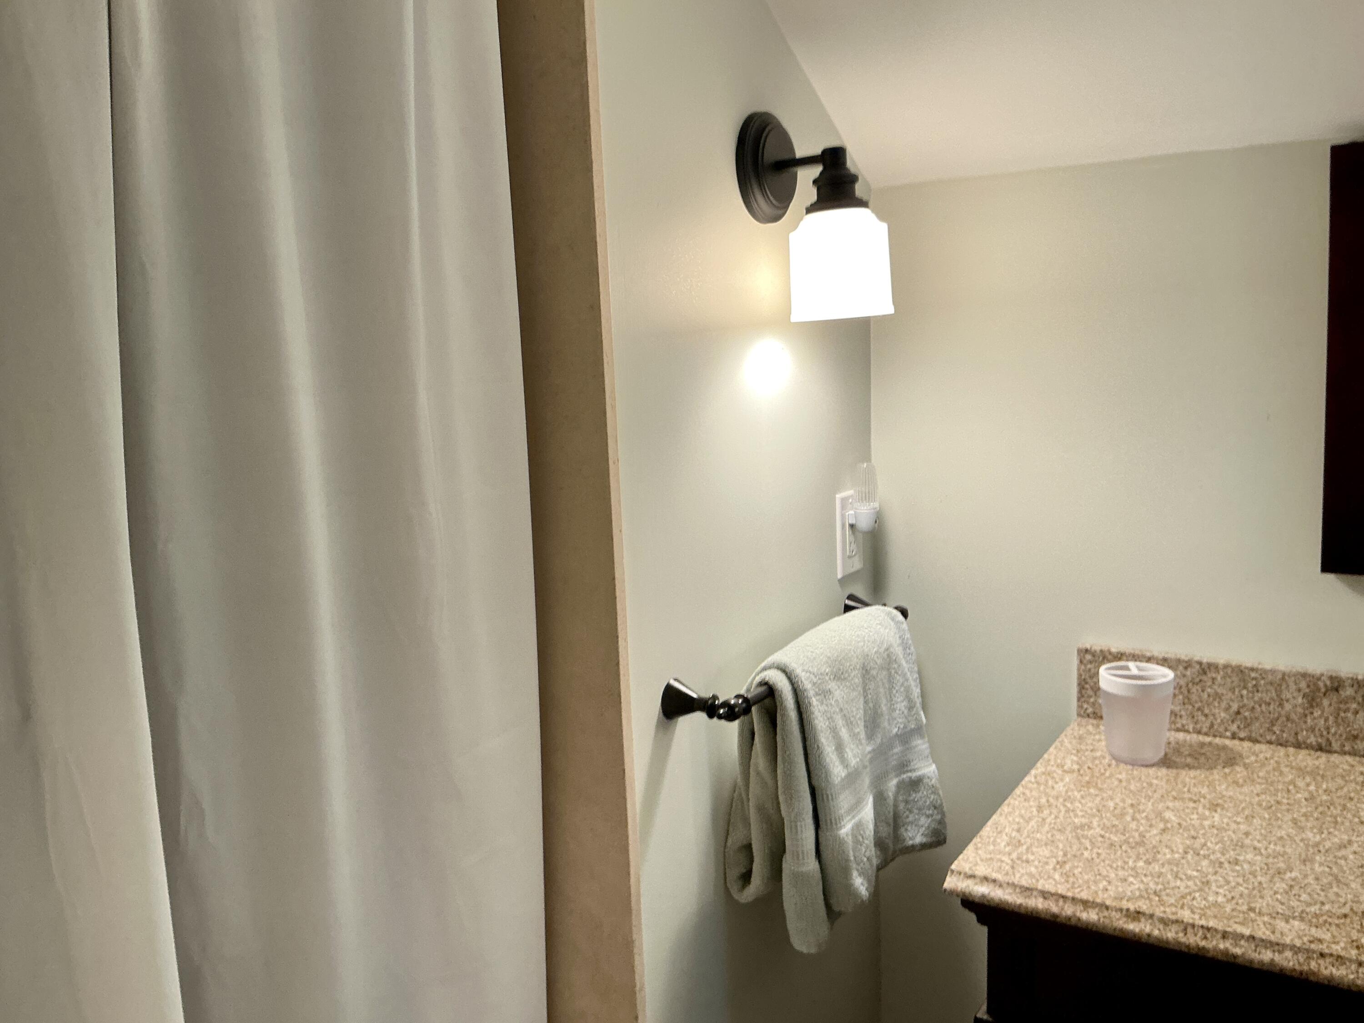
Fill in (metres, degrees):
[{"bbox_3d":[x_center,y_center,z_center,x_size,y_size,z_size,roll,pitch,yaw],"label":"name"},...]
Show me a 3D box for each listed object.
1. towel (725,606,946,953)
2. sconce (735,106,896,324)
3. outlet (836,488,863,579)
[{"bbox_3d":[0.202,0.311,1.372,0.132,0.344,0.395,3,10,33],"label":"towel"},{"bbox_3d":[0.166,-0.347,1.276,0.159,0.245,0.129,3,10,33],"label":"sconce"},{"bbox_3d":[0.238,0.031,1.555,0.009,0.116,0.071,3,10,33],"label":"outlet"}]

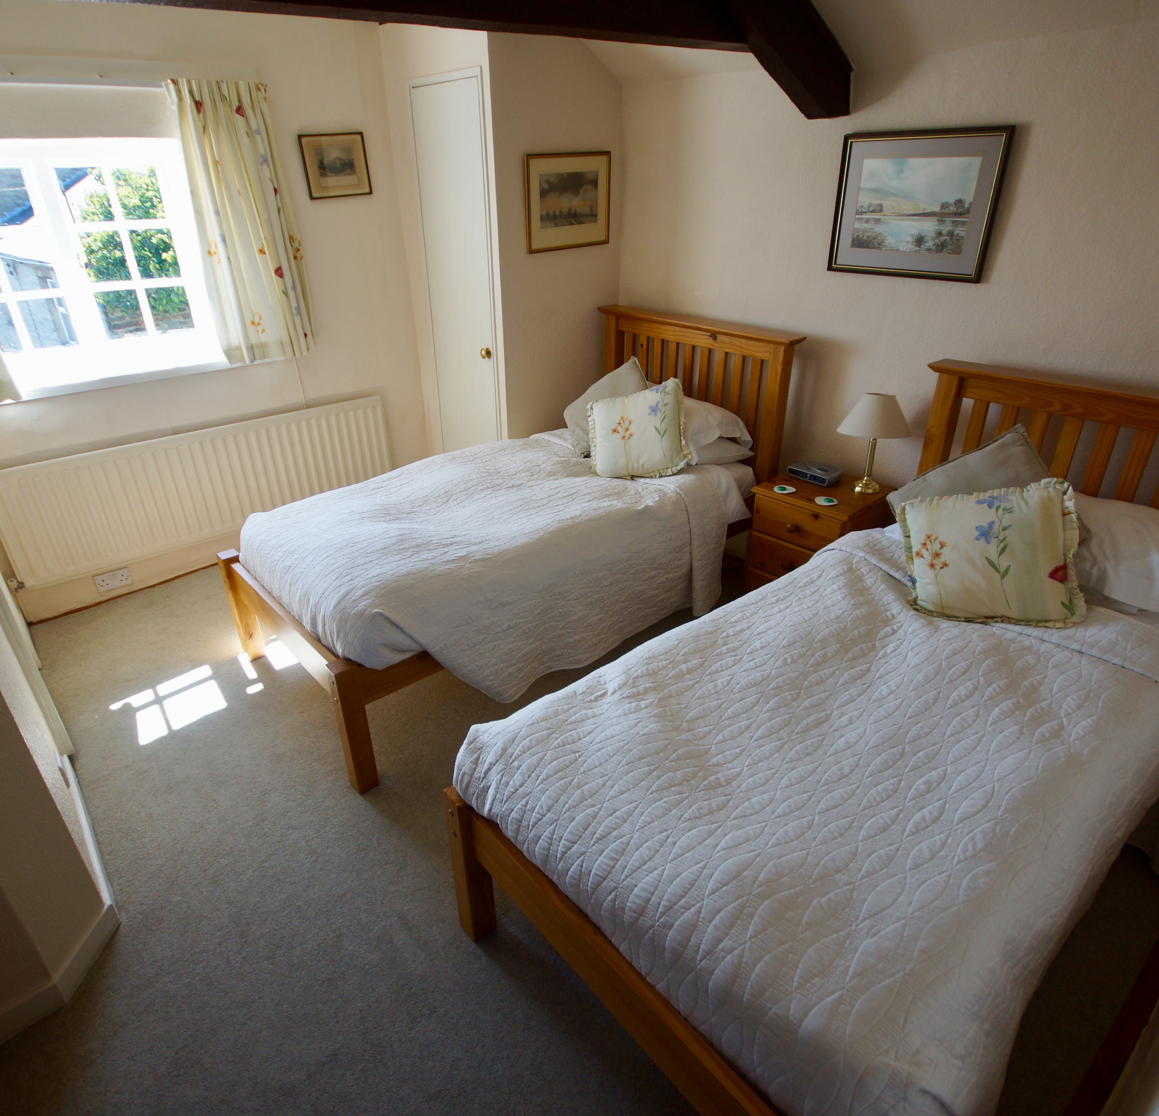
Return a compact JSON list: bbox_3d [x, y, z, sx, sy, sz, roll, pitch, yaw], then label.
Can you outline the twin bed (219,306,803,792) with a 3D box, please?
[{"bbox_3d":[-0.213,-0.253,2.745,2.045,1.065,1.073,-23,35,-36],"label":"twin bed"}]

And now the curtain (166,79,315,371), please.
[{"bbox_3d":[-1.447,-1.432,3.073,0.420,1.111,0.110,-23,34,-36],"label":"curtain"}]

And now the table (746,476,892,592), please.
[{"bbox_3d":[1.007,-0.018,2.962,0.419,0.577,0.412,-24,36,-38],"label":"table"}]

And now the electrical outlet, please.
[{"bbox_3d":[-2.154,0.103,3.227,0.142,0.085,0.015,-23,34,-36],"label":"electrical outlet"}]

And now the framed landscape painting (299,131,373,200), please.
[{"bbox_3d":[-1.130,-1.829,3.258,0.310,0.250,0.020,-23,34,-36],"label":"framed landscape painting"}]

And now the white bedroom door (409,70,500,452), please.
[{"bbox_3d":[-0.534,-1.051,3.289,0.040,1.985,0.530,-22,35,-35],"label":"white bedroom door"}]

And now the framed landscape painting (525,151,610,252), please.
[{"bbox_3d":[-0.040,-1.548,3.035,0.465,0.371,0.025,-22,35,-35],"label":"framed landscape painting"}]

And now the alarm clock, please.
[{"bbox_3d":[0.929,-0.340,2.751,0.101,0.040,0.177,-24,36,-37],"label":"alarm clock"}]

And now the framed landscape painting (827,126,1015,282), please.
[{"bbox_3d":[1.183,-1.253,2.490,0.030,0.465,0.592,-23,35,-36],"label":"framed landscape painting"}]

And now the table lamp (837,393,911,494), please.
[{"bbox_3d":[1.075,-0.415,2.561,0.253,0.348,0.253,-22,35,-35],"label":"table lamp"}]

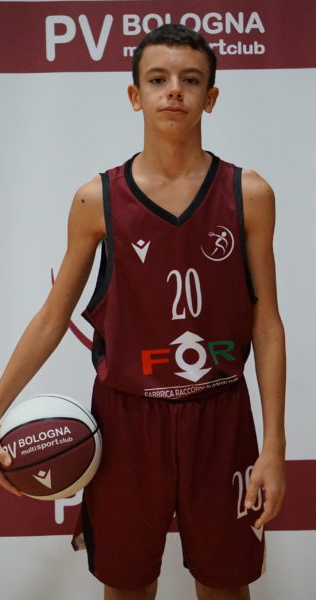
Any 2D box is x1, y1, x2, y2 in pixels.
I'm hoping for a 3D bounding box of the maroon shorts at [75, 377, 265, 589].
[{"bbox_3d":[0.024,0.386,2.890,0.385,0.435,0.270,-1,2,-6],"label":"maroon shorts"}]

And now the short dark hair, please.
[{"bbox_3d":[0.035,-0.505,2.880,0.172,0.145,0.195,-1,2,-2],"label":"short dark hair"}]

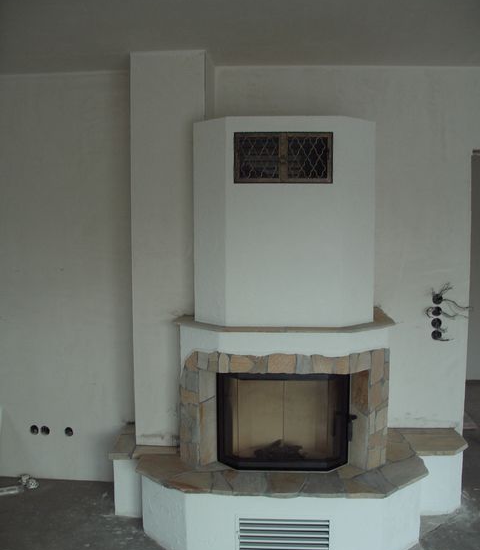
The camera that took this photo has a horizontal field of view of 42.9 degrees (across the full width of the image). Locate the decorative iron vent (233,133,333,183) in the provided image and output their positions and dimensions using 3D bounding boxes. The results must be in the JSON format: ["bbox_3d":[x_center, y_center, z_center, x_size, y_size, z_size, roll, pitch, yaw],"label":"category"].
[{"bbox_3d":[0.203,-0.546,2.841,0.470,0.245,0.030,0,4,4],"label":"decorative iron vent"}]

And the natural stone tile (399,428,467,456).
[{"bbox_3d":[1.087,0.921,3.369,0.320,0.025,0.390,0,4,2],"label":"natural stone tile"}]

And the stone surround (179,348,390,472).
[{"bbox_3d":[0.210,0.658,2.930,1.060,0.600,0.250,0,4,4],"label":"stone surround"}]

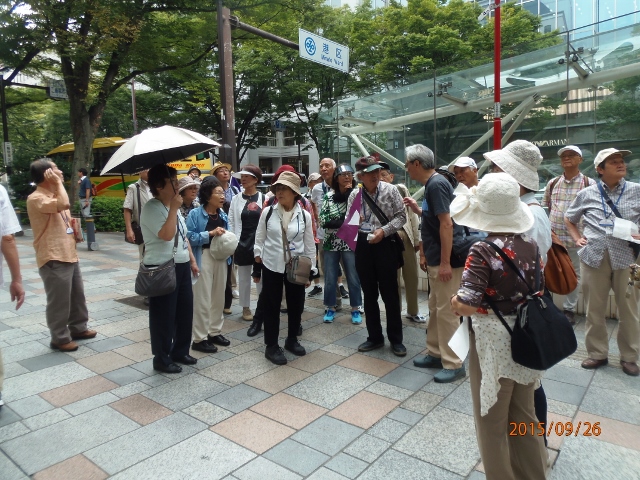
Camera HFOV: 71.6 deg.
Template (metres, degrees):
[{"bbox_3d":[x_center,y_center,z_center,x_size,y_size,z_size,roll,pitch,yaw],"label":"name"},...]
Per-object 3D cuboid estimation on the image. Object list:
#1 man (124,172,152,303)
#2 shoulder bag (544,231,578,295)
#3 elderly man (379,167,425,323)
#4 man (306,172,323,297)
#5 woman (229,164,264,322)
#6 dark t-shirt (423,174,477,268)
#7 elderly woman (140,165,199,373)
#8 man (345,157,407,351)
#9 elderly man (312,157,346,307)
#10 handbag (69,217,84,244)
[{"bbox_3d":[-2.144,-0.059,5.420,0.500,1.660,0.340,-3,6,-18],"label":"man"},{"bbox_3d":[1.295,0.122,2.400,0.240,0.340,0.150,-5,7,-37],"label":"shoulder bag"},{"bbox_3d":[0.881,0.015,4.720,0.520,1.660,0.360,-1,6,-6],"label":"elderly man"},{"bbox_3d":[0.048,-0.044,5.723,0.500,1.610,0.340,-1,6,-6],"label":"man"},{"bbox_3d":[-0.761,0.021,4.720,0.470,1.630,0.320,-2,6,-13],"label":"woman"},{"bbox_3d":[0.904,-0.134,3.220,0.360,0.680,0.470,-1,6,-3],"label":"dark t-shirt"},{"bbox_3d":[-1.187,0.211,3.500,0.400,1.580,0.450,1,6,23],"label":"elderly woman"},{"bbox_3d":[0.485,0.119,3.751,0.530,1.650,0.400,0,6,9],"label":"man"},{"bbox_3d":[0.140,-0.067,5.317,0.500,1.730,0.340,0,6,11],"label":"elderly man"},{"bbox_3d":[-2.319,-0.090,4.200,0.250,0.280,0.130,-3,6,-20],"label":"handbag"}]

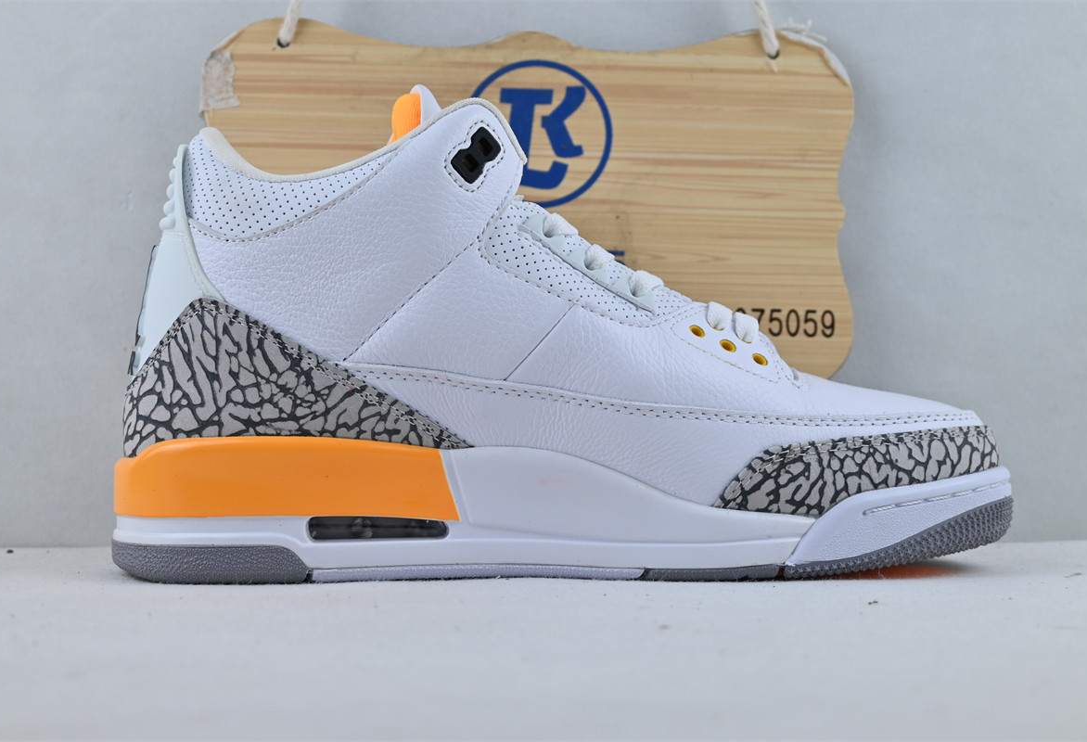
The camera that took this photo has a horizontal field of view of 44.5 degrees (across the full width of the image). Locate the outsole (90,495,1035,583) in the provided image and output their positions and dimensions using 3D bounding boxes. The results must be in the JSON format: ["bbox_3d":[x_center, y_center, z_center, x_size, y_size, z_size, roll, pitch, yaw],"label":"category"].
[{"bbox_3d":[0.011,0.053,0.447,0.297,0.026,0.107,0,-2,-5],"label":"outsole"}]

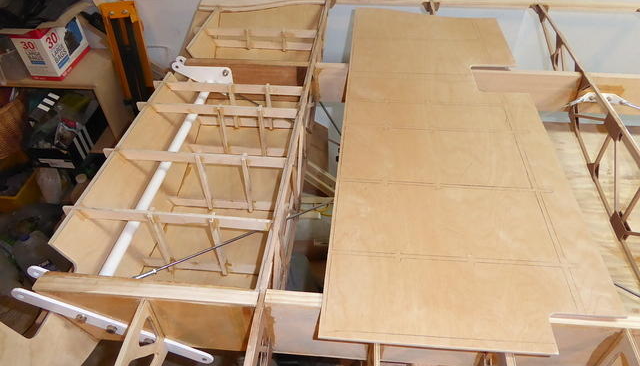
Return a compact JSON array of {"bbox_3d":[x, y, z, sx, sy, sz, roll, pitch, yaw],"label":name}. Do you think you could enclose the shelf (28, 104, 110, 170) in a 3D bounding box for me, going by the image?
[{"bbox_3d":[-1.099,-0.212,2.054,0.157,0.117,0.331,2,43,5],"label":"shelf"}]

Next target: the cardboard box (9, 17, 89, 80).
[{"bbox_3d":[-1.086,-0.562,1.890,0.126,0.168,0.247,4,43,7],"label":"cardboard box"}]

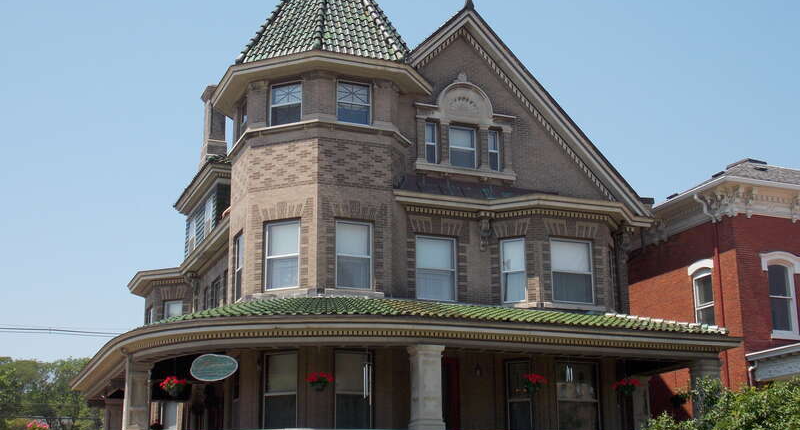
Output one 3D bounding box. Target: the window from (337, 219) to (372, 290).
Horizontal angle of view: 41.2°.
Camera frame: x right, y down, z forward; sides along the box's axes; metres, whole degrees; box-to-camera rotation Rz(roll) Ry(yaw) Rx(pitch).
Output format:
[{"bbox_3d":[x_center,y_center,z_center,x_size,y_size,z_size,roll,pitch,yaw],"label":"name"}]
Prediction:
[{"bbox_3d":[-1.123,1.030,26.696,0.970,1.740,0.180,6,-17,-21],"label":"window"}]

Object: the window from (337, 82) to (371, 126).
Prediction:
[{"bbox_3d":[-1.157,-2.828,26.911,0.938,1.075,0.151,6,-17,-22],"label":"window"}]

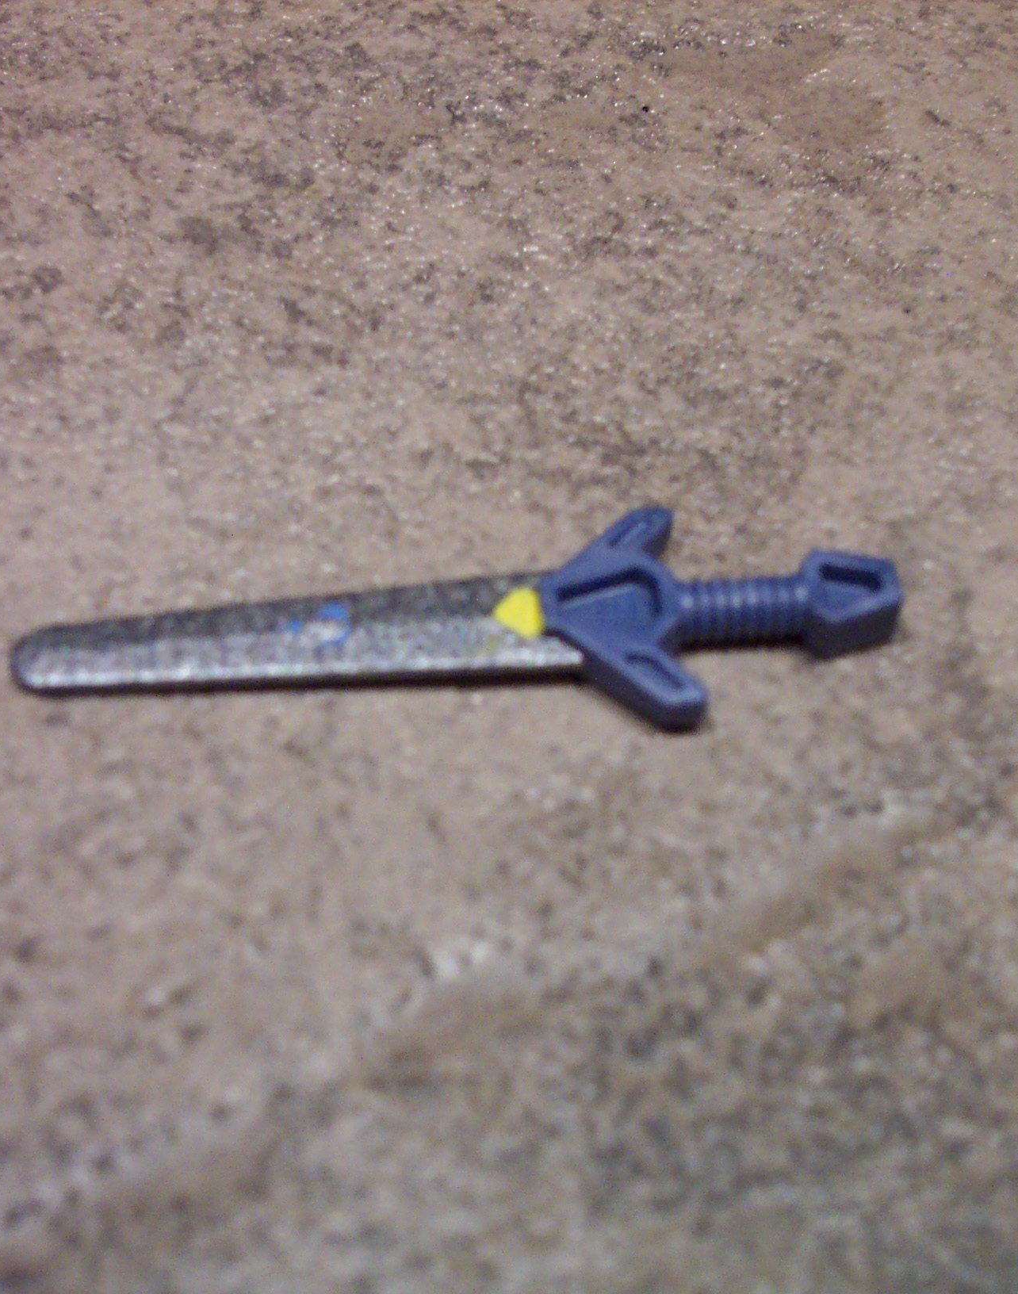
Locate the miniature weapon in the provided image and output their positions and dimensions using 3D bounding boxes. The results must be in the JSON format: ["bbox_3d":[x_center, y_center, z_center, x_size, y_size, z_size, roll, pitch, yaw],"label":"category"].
[{"bbox_3d":[-0.004,-0.001,0.141,0.066,0.004,0.021,-3,45,-1],"label":"miniature weapon"}]

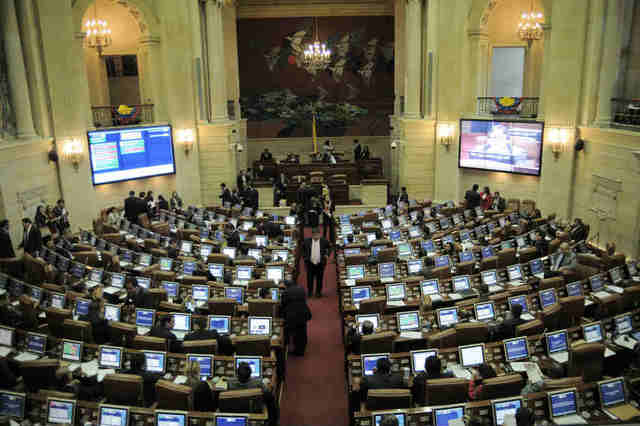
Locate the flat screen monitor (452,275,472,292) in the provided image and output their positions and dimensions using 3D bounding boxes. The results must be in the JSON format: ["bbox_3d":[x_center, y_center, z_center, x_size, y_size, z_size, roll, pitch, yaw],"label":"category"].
[{"bbox_3d":[2.968,1.512,10.069,0.405,0.345,0.060,-4,2,-15],"label":"flat screen monitor"}]

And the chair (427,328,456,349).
[{"bbox_3d":[1.691,2.229,7.419,0.610,1.030,0.650,-7,14,-21],"label":"chair"}]

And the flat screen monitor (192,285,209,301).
[{"bbox_3d":[-2.284,1.522,9.189,0.370,0.300,0.070,0,5,8],"label":"flat screen monitor"}]

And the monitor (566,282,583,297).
[{"bbox_3d":[5.320,1.609,9.961,0.395,0.335,0.085,-8,-1,-27],"label":"monitor"}]

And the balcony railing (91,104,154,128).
[{"bbox_3d":[-6.579,-3.295,16.224,0.250,0.640,2.220,9,16,38],"label":"balcony railing"}]

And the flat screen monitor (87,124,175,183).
[{"bbox_3d":[-6.327,-2.007,16.337,0.140,1.720,3.030,9,16,38],"label":"flat screen monitor"}]

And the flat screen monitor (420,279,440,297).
[{"bbox_3d":[2.370,1.599,10.277,0.395,0.335,0.085,-4,-2,-12],"label":"flat screen monitor"}]

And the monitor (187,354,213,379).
[{"bbox_3d":[-1.636,2.099,6.560,0.375,0.295,0.060,1,-11,8],"label":"monitor"}]

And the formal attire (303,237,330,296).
[{"bbox_3d":[-0.098,1.277,11.192,0.600,1.460,0.360,-2,13,-2],"label":"formal attire"}]

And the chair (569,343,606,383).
[{"bbox_3d":[3.820,2.410,7.351,0.600,1.050,0.620,-4,12,-12],"label":"chair"}]

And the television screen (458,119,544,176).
[{"bbox_3d":[6.196,-2.297,16.585,0.100,1.761,3.128,-13,18,-36],"label":"television screen"}]

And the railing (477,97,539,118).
[{"bbox_3d":[6.329,-3.570,16.261,0.250,0.660,2.190,-12,16,-38],"label":"railing"}]

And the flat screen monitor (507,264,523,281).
[{"bbox_3d":[4.522,1.383,11.075,0.395,0.335,0.085,-7,-1,-26],"label":"flat screen monitor"}]

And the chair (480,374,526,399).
[{"bbox_3d":[2.541,2.743,7.066,0.610,1.040,0.640,-3,12,-9],"label":"chair"}]

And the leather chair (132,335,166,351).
[{"bbox_3d":[-2.505,2.347,7.625,0.600,1.080,0.620,2,13,13],"label":"leather chair"}]

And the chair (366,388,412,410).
[{"bbox_3d":[0.864,2.697,6.279,0.600,1.050,0.620,-1,12,0],"label":"chair"}]

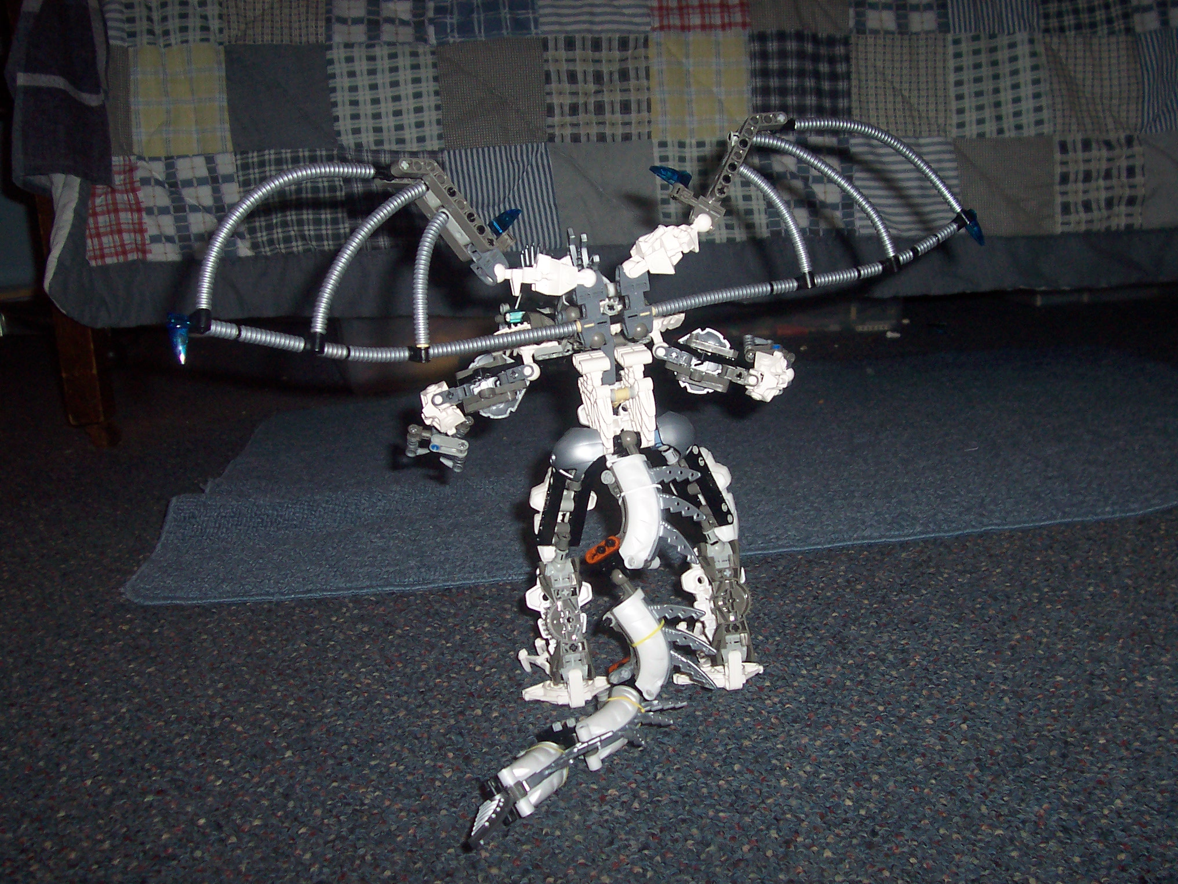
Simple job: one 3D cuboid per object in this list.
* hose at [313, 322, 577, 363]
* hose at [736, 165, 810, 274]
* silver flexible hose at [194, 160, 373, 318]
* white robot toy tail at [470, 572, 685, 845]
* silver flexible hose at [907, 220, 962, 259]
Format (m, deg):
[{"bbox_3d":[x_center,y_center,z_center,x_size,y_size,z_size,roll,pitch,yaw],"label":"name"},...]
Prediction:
[{"bbox_3d":[-0.065,-0.048,0.616,0.150,0.014,0.013,-8,14,-35],"label":"hose"},{"bbox_3d":[0.103,-0.125,0.702,0.042,0.064,0.009,-7,9,-14],"label":"hose"},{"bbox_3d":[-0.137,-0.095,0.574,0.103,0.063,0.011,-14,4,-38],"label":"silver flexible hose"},{"bbox_3d":[-0.011,0.123,0.606,0.052,0.071,0.158,7,17,36],"label":"white robot toy tail"},{"bbox_3d":[0.204,-0.119,0.739,0.038,0.009,0.007,-30,23,-20],"label":"silver flexible hose"}]

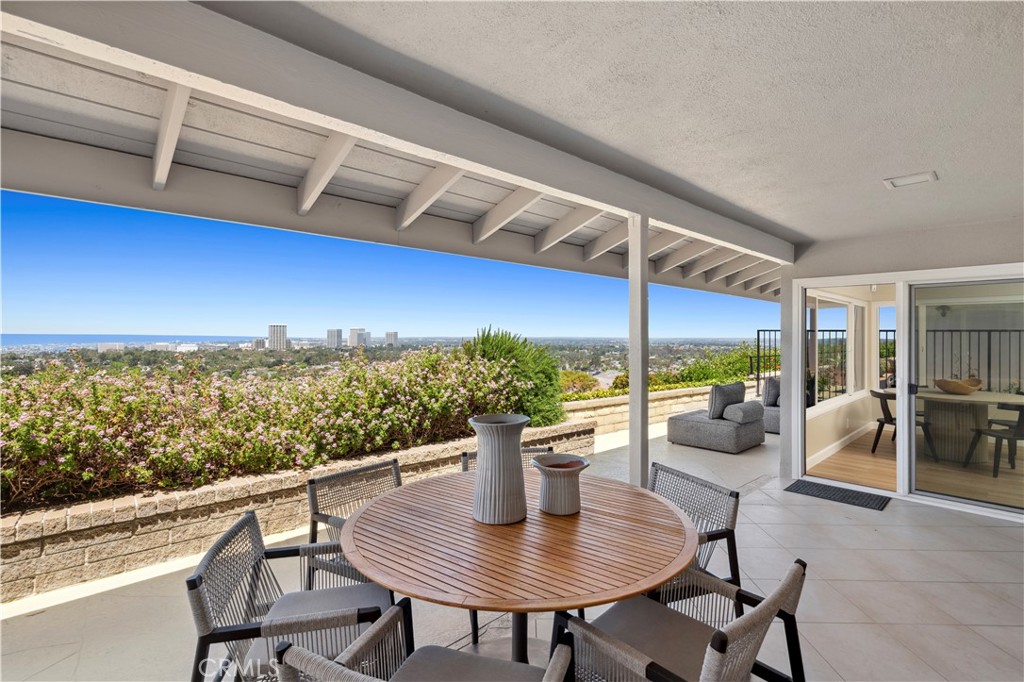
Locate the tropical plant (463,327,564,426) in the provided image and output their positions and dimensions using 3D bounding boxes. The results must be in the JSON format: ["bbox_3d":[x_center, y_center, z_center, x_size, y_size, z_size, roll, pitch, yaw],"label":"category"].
[{"bbox_3d":[0.020,0.428,6.106,1.300,1.250,1.200,0,1,0],"label":"tropical plant"}]

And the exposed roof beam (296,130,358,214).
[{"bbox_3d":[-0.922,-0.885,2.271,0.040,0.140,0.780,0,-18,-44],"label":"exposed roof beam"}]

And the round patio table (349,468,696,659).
[{"bbox_3d":[0.033,1.096,1.907,1.370,0.745,1.370,0,0,0],"label":"round patio table"}]

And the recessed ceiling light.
[{"bbox_3d":[2.459,-0.997,2.802,0.235,0.040,0.235,0,0,-43],"label":"recessed ceiling light"}]

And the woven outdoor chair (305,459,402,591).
[{"bbox_3d":[-0.629,1.077,2.264,0.580,0.790,0.550,1,1,41],"label":"woven outdoor chair"}]

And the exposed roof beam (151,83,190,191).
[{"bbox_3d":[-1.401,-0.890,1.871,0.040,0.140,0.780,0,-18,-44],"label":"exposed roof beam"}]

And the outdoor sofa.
[{"bbox_3d":[2.810,1.026,6.330,0.920,0.790,0.940,-1,1,-44],"label":"outdoor sofa"}]

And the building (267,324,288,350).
[{"bbox_3d":[-670.147,-7.923,1300.003,48.000,73.000,40.000,0,1,-30],"label":"building"}]

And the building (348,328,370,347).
[{"bbox_3d":[-536.382,-8.380,1600.021,62.000,66.000,50.000,0,1,-24],"label":"building"}]

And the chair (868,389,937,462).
[{"bbox_3d":[4.804,1.040,5.596,0.490,0.785,0.470,0,0,0],"label":"chair"}]

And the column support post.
[{"bbox_3d":[0.823,0.332,2.949,0.092,2.263,0.092,-1,1,-44],"label":"column support post"}]

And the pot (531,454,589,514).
[{"bbox_3d":[0.209,0.622,1.982,0.250,0.205,0.250,0,0,0],"label":"pot"}]

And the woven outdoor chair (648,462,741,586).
[{"bbox_3d":[0.666,1.077,2.206,0.580,0.790,0.550,0,1,-25],"label":"woven outdoor chair"}]

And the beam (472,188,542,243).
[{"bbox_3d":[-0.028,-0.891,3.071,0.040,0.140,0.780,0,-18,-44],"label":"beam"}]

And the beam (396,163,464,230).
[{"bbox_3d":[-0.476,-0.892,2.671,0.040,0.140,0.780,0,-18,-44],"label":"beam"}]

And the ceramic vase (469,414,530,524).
[{"bbox_3d":[-0.050,0.531,1.937,0.256,0.400,0.256,0,1,0],"label":"ceramic vase"}]

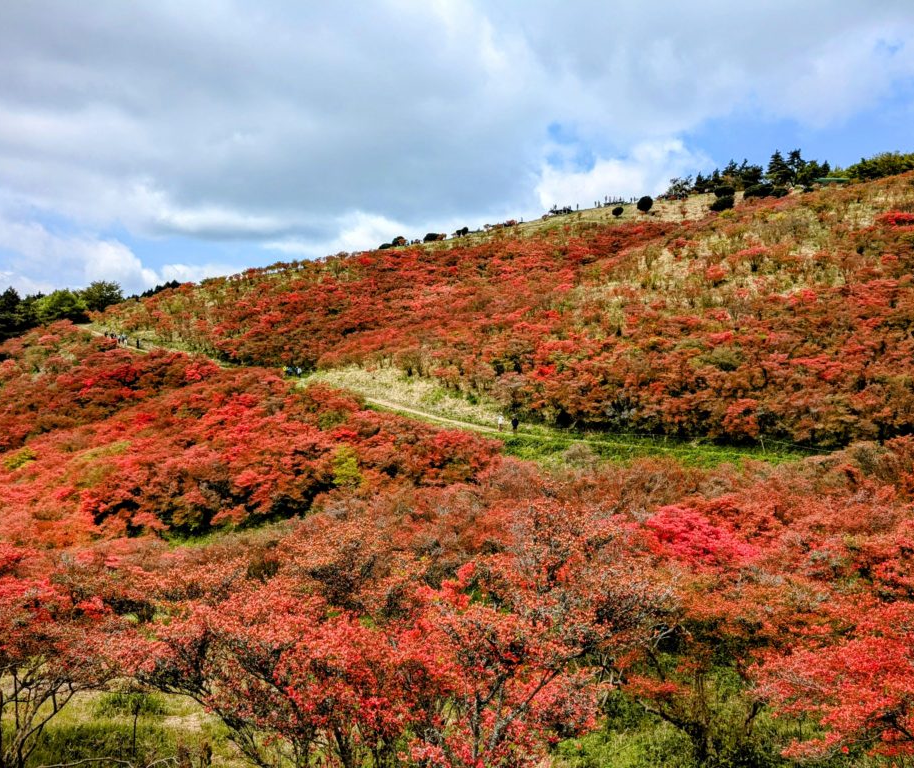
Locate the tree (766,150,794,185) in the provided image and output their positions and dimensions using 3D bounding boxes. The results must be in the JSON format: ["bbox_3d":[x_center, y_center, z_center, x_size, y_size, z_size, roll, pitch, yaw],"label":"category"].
[{"bbox_3d":[74.930,-50.150,185.000,6.000,8.800,6.000,0,0,0],"label":"tree"}]

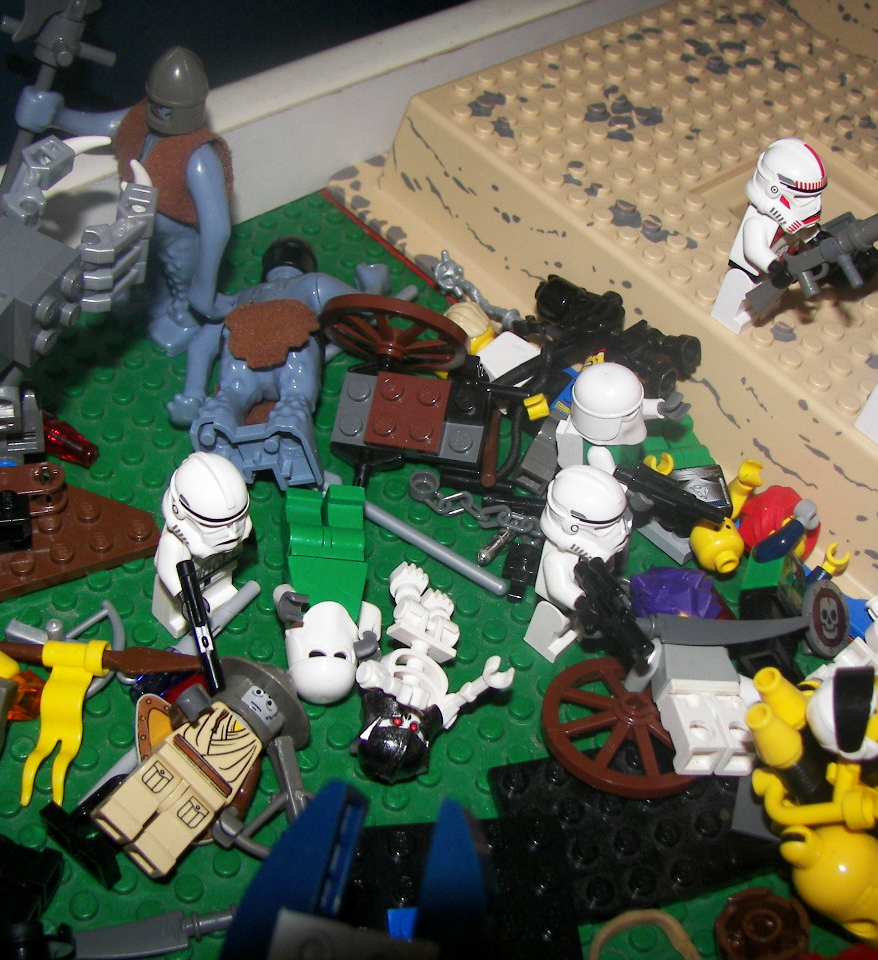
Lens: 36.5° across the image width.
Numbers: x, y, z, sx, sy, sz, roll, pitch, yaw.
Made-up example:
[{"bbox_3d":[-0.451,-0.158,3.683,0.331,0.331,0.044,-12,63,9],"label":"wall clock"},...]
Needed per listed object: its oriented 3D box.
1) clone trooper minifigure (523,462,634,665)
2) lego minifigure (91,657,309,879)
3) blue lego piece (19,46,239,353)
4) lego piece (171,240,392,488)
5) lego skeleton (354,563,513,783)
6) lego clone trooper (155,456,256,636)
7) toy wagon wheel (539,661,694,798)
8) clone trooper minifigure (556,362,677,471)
[{"bbox_3d":[0.027,0.017,0.257,0.023,0.042,0.016,-30,53,-32],"label":"clone trooper minifigure"},{"bbox_3d":[-0.040,0.048,0.234,0.024,0.017,0.043,40,51,3],"label":"lego minifigure"},{"bbox_3d":[-0.060,-0.058,0.283,0.048,0.074,0.029,33,51,17],"label":"blue lego piece"},{"bbox_3d":[-0.035,-0.032,0.300,0.047,0.021,0.072,7,48,-6],"label":"lego piece"},{"bbox_3d":[-0.001,0.036,0.253,0.029,0.013,0.044,15,48,1],"label":"lego skeleton"},{"bbox_3d":[-0.043,0.013,0.246,0.023,0.042,0.016,-30,61,-32],"label":"lego clone trooper"},{"bbox_3d":[0.036,0.044,0.245,0.033,0.007,0.033,3,38,-2],"label":"toy wagon wheel"},{"bbox_3d":[0.034,-0.009,0.285,0.017,0.039,0.023,-12,53,-21],"label":"clone trooper minifigure"}]

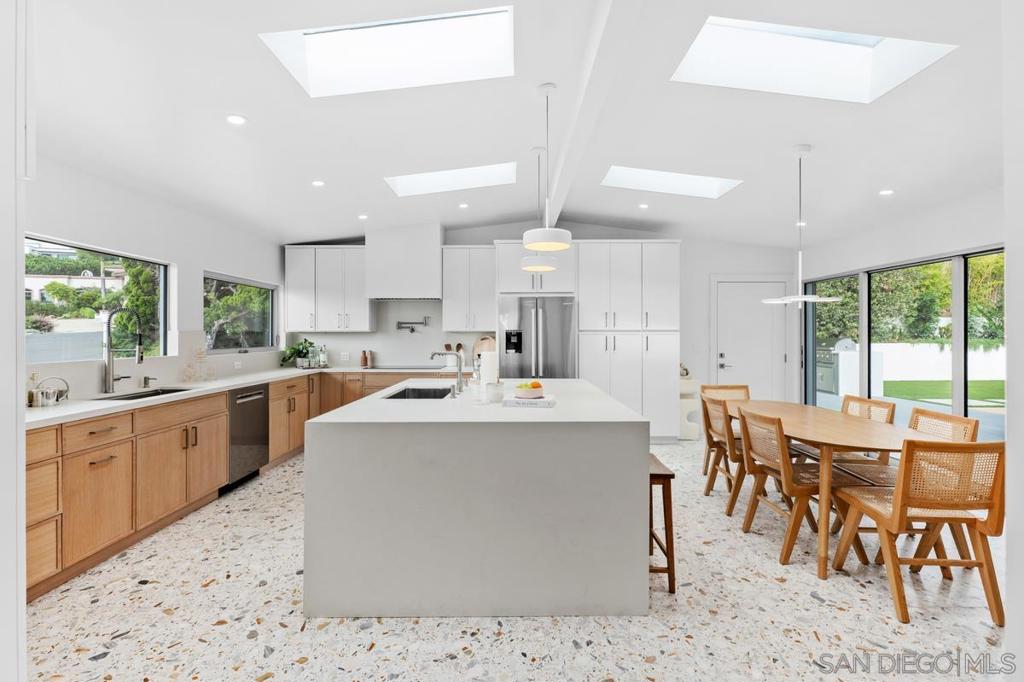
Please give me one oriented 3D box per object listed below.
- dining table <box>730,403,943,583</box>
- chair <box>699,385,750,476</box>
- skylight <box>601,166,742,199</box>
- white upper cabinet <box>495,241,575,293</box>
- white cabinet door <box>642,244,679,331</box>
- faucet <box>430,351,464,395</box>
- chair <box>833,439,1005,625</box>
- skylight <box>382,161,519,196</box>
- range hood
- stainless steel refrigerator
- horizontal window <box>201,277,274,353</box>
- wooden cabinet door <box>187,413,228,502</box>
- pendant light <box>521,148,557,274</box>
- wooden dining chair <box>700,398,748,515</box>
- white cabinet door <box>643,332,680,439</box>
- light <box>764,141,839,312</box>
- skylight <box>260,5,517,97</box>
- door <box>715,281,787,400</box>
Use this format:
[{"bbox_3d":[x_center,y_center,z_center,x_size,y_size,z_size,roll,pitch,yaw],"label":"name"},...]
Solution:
[{"bbox_3d":[2.011,0.906,3.159,0.880,0.738,1.755,0,1,0],"label":"dining table"},{"bbox_3d":[2.047,0.855,4.121,0.480,0.820,0.550,0,1,0],"label":"chair"},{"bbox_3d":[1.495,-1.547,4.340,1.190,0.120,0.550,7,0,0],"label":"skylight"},{"bbox_3d":[0.284,-0.875,5.712,0.952,0.631,0.615,0,1,0],"label":"white upper cabinet"},{"bbox_3d":[1.777,-0.647,5.435,0.457,1.040,0.030,0,1,0],"label":"white cabinet door"},{"bbox_3d":[-0.464,0.224,3.198,0.240,0.274,0.065,0,1,0],"label":"faucet"},{"bbox_3d":[2.035,0.878,2.335,0.490,0.830,0.570,0,1,5],"label":"chair"},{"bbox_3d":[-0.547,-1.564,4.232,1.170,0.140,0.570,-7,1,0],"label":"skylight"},{"bbox_3d":[-1.336,-0.993,5.850,0.936,0.936,0.500,0,1,0],"label":"range hood"},{"bbox_3d":[0.306,0.355,5.697,0.913,1.785,0.710,0,1,0],"label":"stainless steel refrigerator"},{"bbox_3d":[-2.905,-0.260,4.939,0.090,0.730,1.320,0,1,0],"label":"horizontal window"},{"bbox_3d":[-2.321,0.877,3.470,0.025,0.580,0.466,0,1,0],"label":"wooden cabinet door"},{"bbox_3d":[0.223,-1.070,3.687,0.289,0.959,0.289,0,1,0],"label":"pendant light"},{"bbox_3d":[1.813,0.861,3.523,0.540,0.820,0.480,0,1,0],"label":"wooden dining chair"},{"bbox_3d":[1.796,0.523,5.482,0.447,1.263,0.025,0,1,0],"label":"white cabinet door"},{"bbox_3d":[2.042,-0.801,3.215,0.557,1.141,0.506,0,1,0],"label":"light"},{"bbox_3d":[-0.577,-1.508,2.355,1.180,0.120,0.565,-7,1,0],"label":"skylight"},{"bbox_3d":[3.180,0.228,6.042,0.920,2.030,0.060,0,1,0],"label":"door"}]

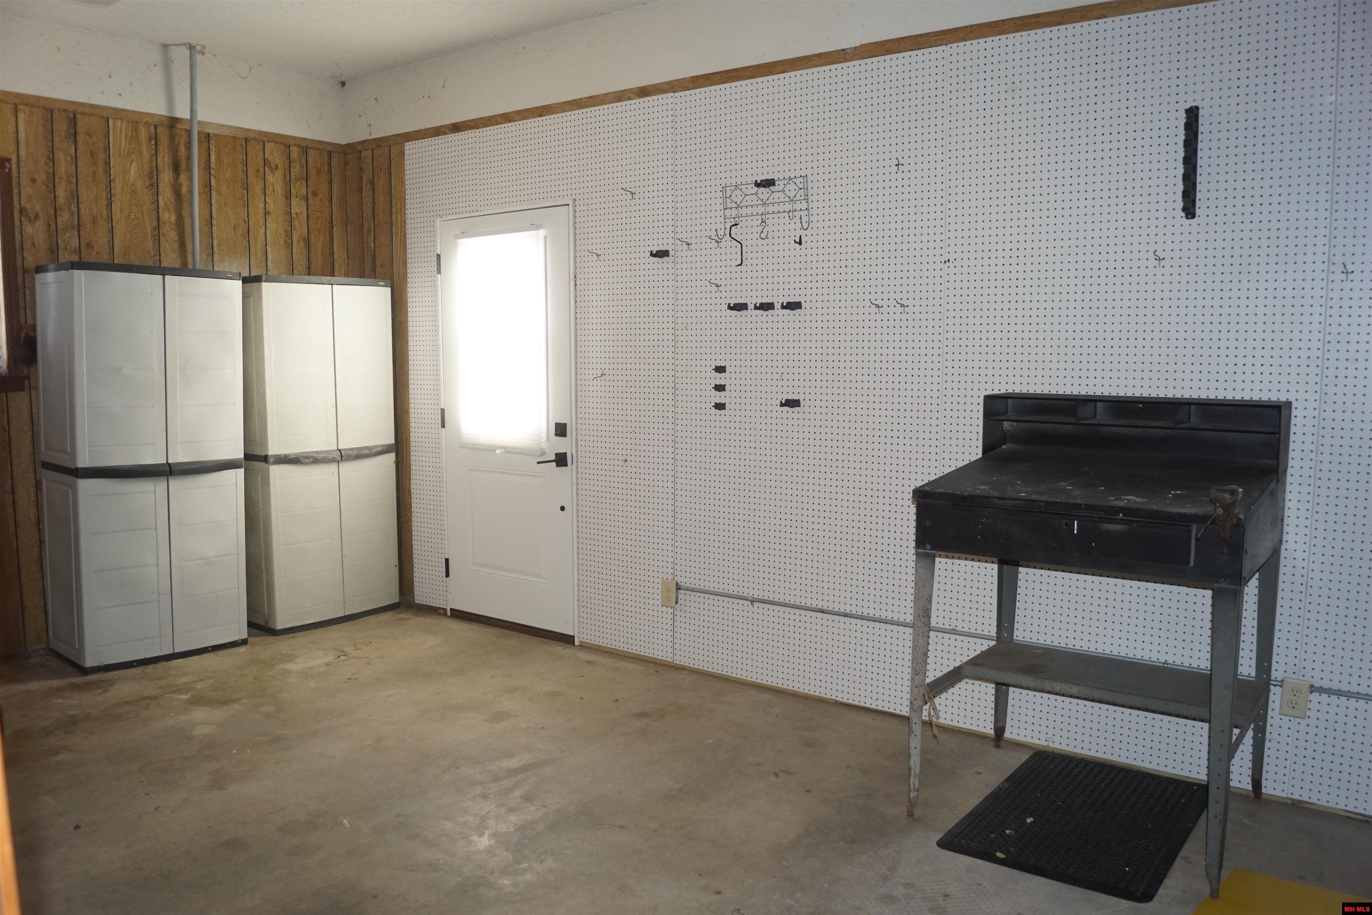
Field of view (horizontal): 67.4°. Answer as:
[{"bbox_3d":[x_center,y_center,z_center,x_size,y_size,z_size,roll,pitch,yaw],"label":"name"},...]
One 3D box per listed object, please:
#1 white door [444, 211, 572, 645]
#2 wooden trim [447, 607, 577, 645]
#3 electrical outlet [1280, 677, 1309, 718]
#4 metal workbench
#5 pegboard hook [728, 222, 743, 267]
[{"bbox_3d":[-0.884,-0.179,5.080,0.914,2.030,0.045,5,8,37],"label":"white door"},{"bbox_3d":[-0.881,0.843,5.186,0.925,0.045,0.045,5,8,37],"label":"wooden trim"},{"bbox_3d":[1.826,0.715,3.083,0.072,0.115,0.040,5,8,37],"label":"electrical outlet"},{"bbox_3d":[1.228,0.467,3.065,0.880,1.250,0.740,5,8,37],"label":"metal workbench"},{"bbox_3d":[0.197,-0.854,4.136,0.055,0.172,0.040,5,8,37],"label":"pegboard hook"}]

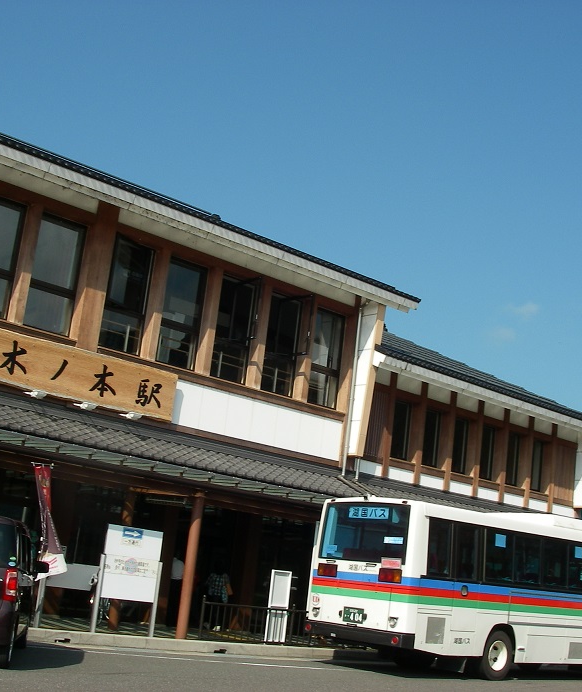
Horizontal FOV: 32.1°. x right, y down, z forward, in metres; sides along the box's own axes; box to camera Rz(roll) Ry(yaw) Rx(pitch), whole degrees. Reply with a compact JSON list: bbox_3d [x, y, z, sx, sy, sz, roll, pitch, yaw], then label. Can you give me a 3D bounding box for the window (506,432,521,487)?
[{"bbox_3d":[6.471,3.379,30.264,0.800,1.550,0.120,17,-17,-38],"label":"window"}]

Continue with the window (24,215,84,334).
[{"bbox_3d":[-4.832,-1.462,20.748,1.050,2.400,0.130,17,-17,-39],"label":"window"}]

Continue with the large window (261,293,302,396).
[{"bbox_3d":[-0.221,-0.034,24.666,1.050,2.400,0.130,17,-17,-39],"label":"large window"}]

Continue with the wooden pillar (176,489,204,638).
[{"bbox_3d":[-1.672,3.670,16.870,0.190,2.500,0.190,17,-17,-39],"label":"wooden pillar"}]

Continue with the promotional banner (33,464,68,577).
[{"bbox_3d":[-4.035,2.928,16.986,0.200,1.800,0.520,-1,-15,30],"label":"promotional banner"}]

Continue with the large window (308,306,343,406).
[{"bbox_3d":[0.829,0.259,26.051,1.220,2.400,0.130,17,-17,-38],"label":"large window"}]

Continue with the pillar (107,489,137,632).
[{"bbox_3d":[-3.083,3.897,18.462,0.180,2.550,0.180,17,-17,-39],"label":"pillar"}]

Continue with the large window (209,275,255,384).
[{"bbox_3d":[-1.336,-0.407,23.729,1.050,2.400,0.130,17,-17,-39],"label":"large window"}]

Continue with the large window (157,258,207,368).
[{"bbox_3d":[-2.567,-0.773,23.263,1.220,2.400,0.130,17,-17,-38],"label":"large window"}]

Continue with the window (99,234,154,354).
[{"bbox_3d":[-3.558,-1.109,21.846,1.050,2.400,0.130,17,-17,-39],"label":"window"}]

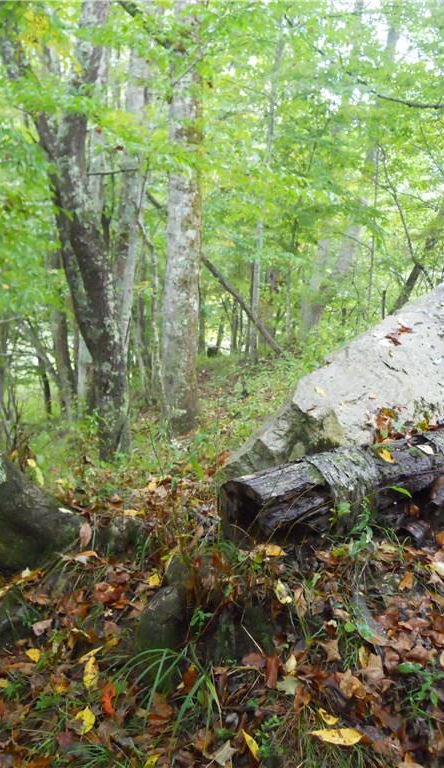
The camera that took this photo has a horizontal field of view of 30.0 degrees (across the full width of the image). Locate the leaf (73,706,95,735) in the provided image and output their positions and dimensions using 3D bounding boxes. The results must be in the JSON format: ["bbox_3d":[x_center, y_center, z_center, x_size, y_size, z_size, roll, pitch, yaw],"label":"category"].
[{"bbox_3d":[-0.357,0.877,2.158,0.055,0.018,0.071,3,40,2],"label":"leaf"}]

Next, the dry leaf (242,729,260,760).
[{"bbox_3d":[0.073,0.904,2.078,0.035,0.020,0.084,-22,42,-20],"label":"dry leaf"}]

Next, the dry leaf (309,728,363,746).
[{"bbox_3d":[0.290,0.894,2.107,0.129,0.016,0.060,0,24,12],"label":"dry leaf"}]

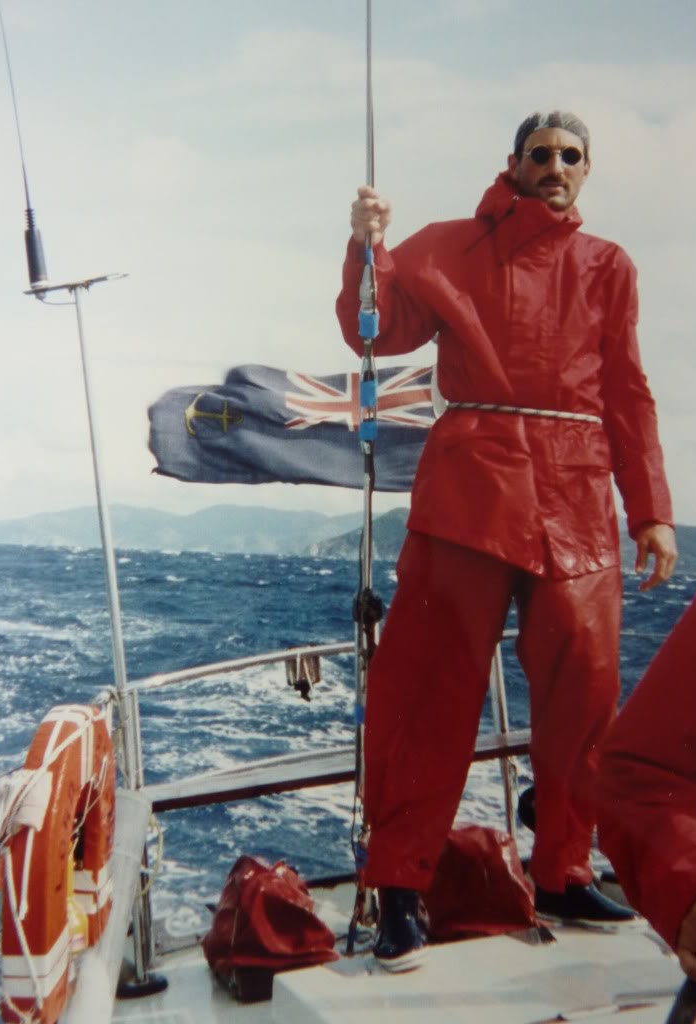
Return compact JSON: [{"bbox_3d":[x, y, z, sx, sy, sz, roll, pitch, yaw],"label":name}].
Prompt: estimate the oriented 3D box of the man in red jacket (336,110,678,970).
[{"bbox_3d":[0.342,0.022,1.575,0.710,1.810,0.500,2,-3,7],"label":"man in red jacket"}]

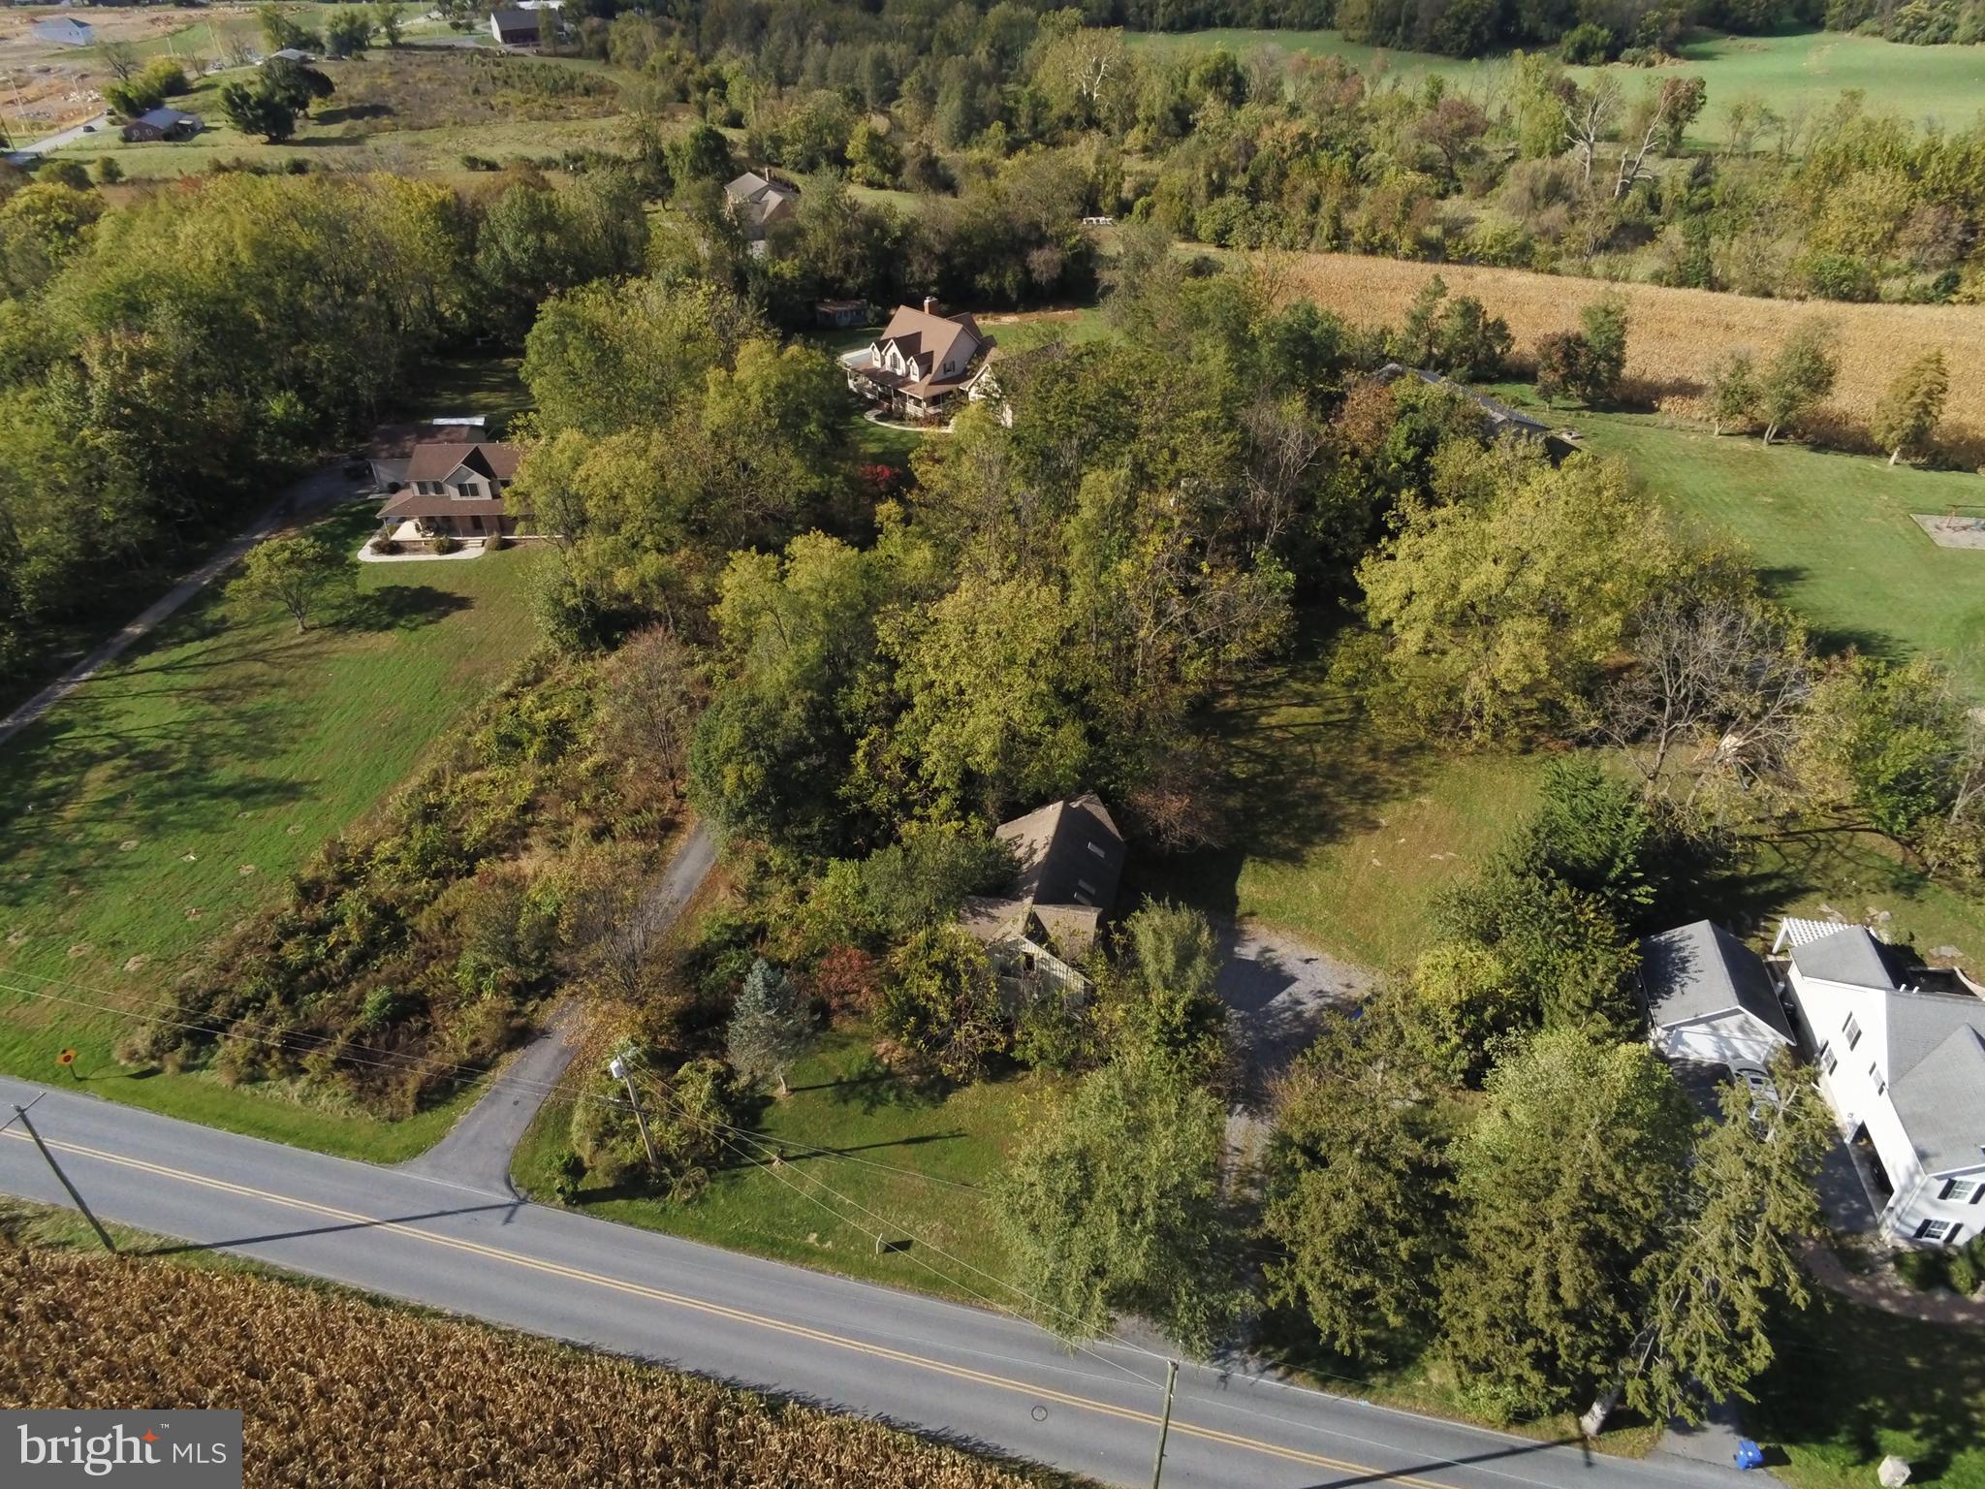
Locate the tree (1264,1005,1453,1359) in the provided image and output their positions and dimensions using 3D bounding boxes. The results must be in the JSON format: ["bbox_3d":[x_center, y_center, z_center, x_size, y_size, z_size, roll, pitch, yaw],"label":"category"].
[{"bbox_3d":[15.007,20.063,56.869,8.000,20.500,7.800,-1,36,0],"label":"tree"}]

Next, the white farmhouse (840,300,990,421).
[{"bbox_3d":[-7.798,-47.444,161.437,13.600,9.200,15.200,-27,43,-31],"label":"white farmhouse"}]

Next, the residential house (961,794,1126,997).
[{"bbox_3d":[2.971,9.282,77.510,8.200,6.800,12.800,6,36,10],"label":"residential house"}]

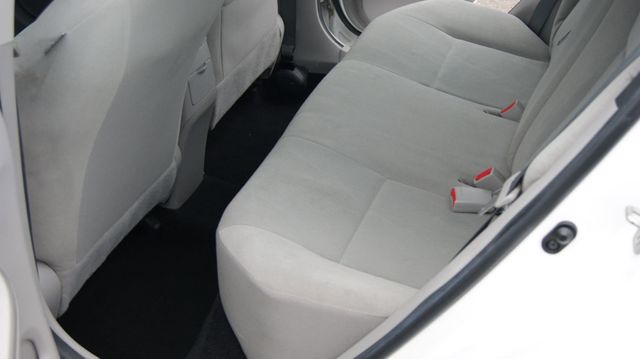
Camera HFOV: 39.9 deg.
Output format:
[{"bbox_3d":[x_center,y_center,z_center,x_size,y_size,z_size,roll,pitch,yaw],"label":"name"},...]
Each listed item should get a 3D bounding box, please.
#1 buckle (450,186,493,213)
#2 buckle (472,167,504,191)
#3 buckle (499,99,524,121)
[{"bbox_3d":[0.304,0.041,1.770,0.080,0.026,0.045,4,37,0],"label":"buckle"},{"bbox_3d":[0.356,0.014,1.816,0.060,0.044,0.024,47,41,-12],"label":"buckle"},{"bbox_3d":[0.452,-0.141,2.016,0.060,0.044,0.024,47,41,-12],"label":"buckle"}]

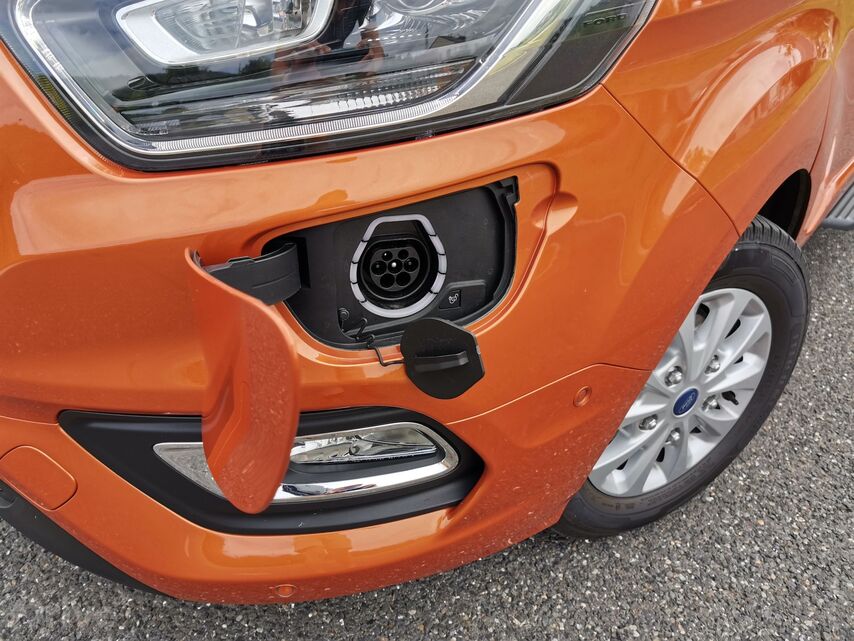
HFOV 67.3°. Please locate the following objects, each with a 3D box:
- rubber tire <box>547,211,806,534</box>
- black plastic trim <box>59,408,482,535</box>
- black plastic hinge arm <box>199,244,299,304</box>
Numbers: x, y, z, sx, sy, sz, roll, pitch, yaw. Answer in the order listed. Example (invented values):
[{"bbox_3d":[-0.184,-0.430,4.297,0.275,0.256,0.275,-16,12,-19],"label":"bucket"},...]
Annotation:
[{"bbox_3d":[0.411,0.097,1.212,0.680,0.680,0.214,-13,33,-23],"label":"rubber tire"},{"bbox_3d":[-0.170,0.161,0.725,0.463,0.128,0.100,3,30,2],"label":"black plastic trim"},{"bbox_3d":[-0.148,-0.036,0.561,0.095,0.046,0.033,-28,39,-34],"label":"black plastic hinge arm"}]

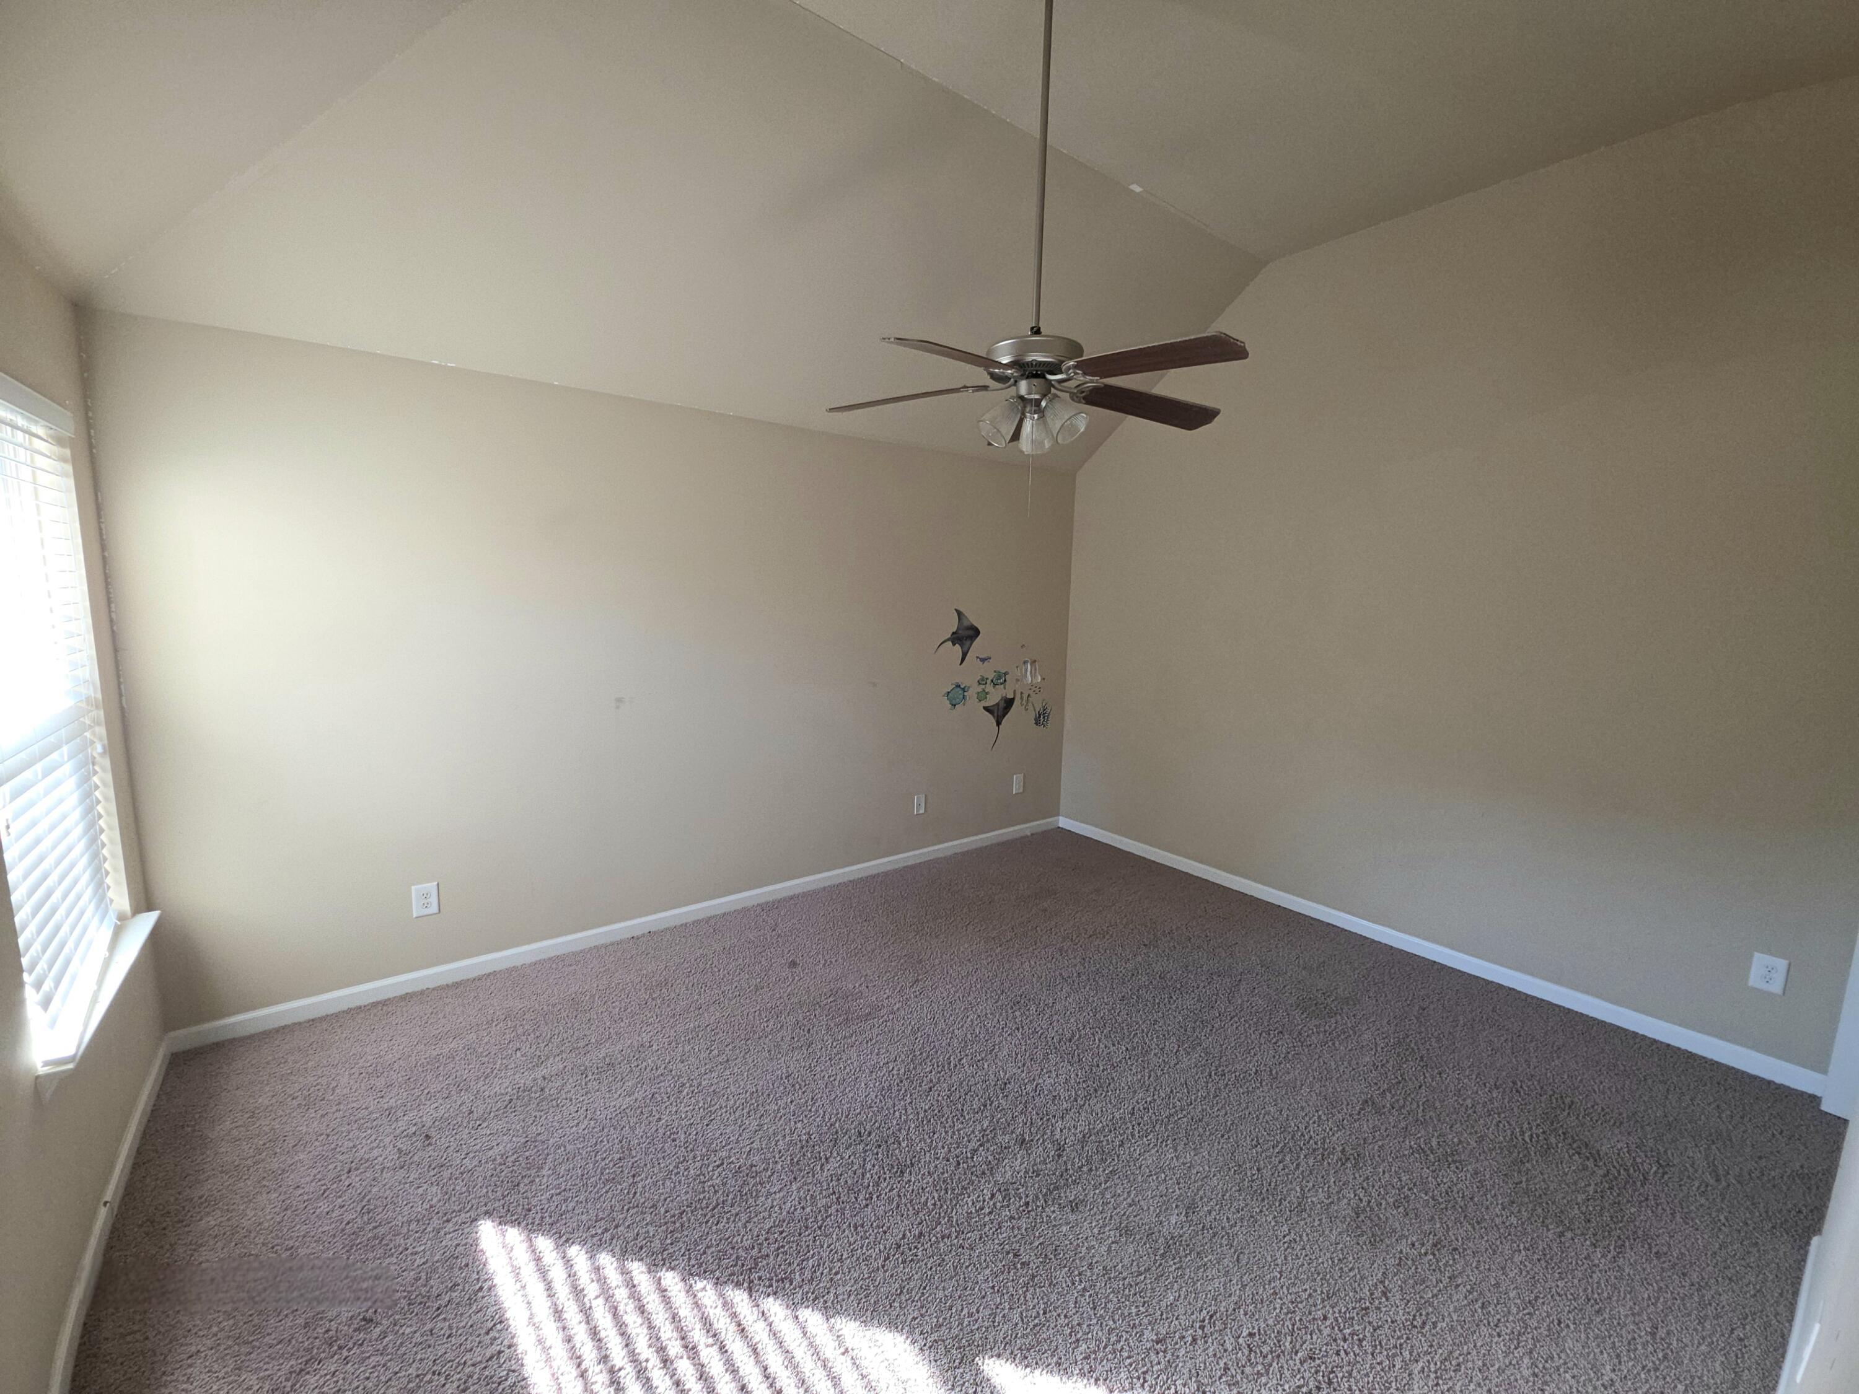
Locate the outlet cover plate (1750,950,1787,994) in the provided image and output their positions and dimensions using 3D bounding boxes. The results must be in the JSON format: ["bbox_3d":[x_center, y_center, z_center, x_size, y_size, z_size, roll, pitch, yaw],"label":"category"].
[{"bbox_3d":[2.880,0.953,2.395,0.008,0.122,0.077,-5,10,-37],"label":"outlet cover plate"}]

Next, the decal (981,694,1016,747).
[{"bbox_3d":[0.449,0.156,4.496,0.278,0.373,0.005,-5,10,-37],"label":"decal"}]

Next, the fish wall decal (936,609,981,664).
[{"bbox_3d":[0.178,-0.357,4.209,0.356,0.341,0.005,-5,10,-37],"label":"fish wall decal"}]

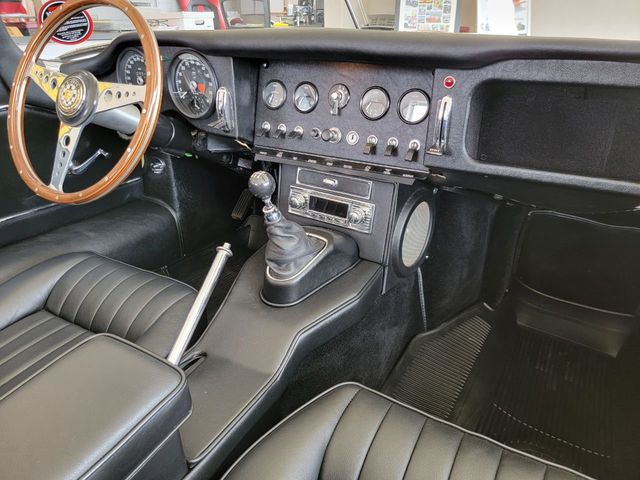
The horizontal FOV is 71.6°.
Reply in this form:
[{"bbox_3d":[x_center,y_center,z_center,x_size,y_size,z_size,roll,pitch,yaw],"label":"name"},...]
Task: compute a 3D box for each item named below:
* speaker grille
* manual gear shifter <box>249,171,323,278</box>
[{"bbox_3d":[0.173,-0.009,0.795,0.020,0.122,0.122,15,28,30],"label":"speaker grille"},{"bbox_3d":[-0.053,-0.038,0.722,0.100,0.172,0.130,15,28,30],"label":"manual gear shifter"}]

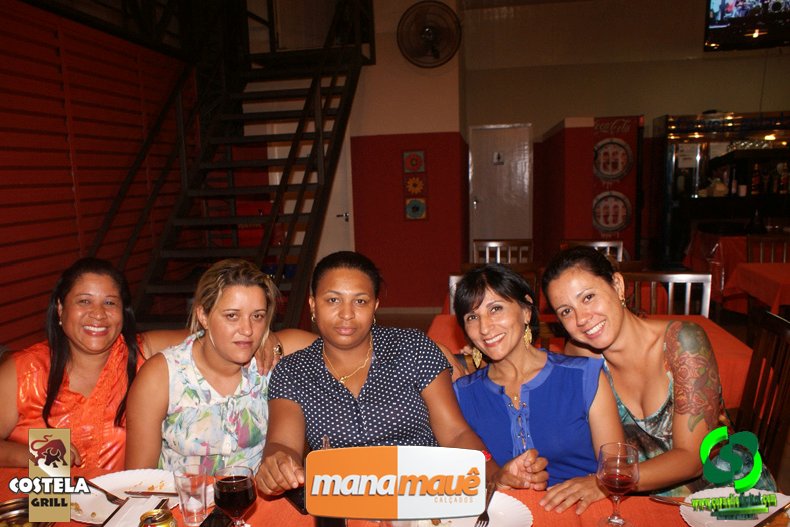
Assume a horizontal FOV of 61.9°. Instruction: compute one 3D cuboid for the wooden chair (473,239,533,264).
[{"bbox_3d":[0.779,0.329,4.664,0.440,0.950,0.490,0,8,6],"label":"wooden chair"}]

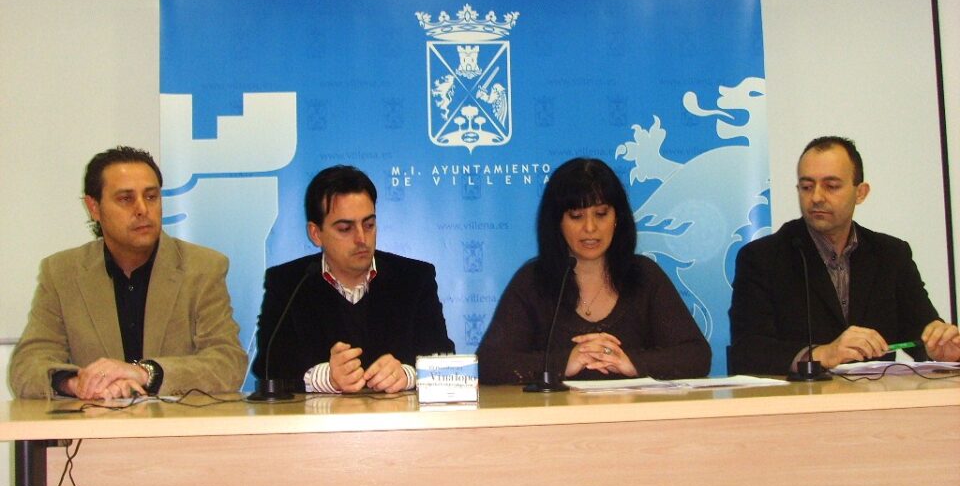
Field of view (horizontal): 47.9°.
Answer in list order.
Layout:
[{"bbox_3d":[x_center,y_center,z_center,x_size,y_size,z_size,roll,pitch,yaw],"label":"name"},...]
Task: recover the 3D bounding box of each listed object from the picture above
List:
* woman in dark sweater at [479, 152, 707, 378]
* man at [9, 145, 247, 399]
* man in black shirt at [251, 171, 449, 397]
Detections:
[{"bbox_3d":[0.270,0.421,2.500,0.550,1.280,0.740,-2,-4,-1],"label":"woman in dark sweater"},{"bbox_3d":[-0.782,0.415,2.430,0.580,1.340,0.760,-1,-4,-11],"label":"man"},{"bbox_3d":[-0.279,0.428,2.450,0.530,1.290,0.760,-1,-4,-8],"label":"man in black shirt"}]

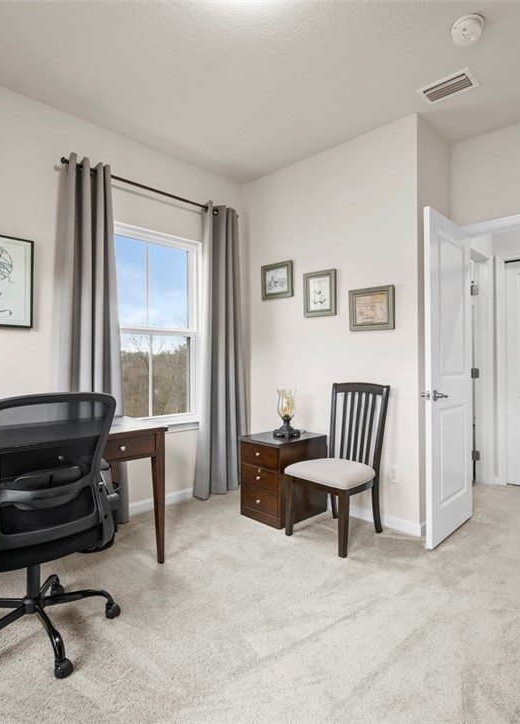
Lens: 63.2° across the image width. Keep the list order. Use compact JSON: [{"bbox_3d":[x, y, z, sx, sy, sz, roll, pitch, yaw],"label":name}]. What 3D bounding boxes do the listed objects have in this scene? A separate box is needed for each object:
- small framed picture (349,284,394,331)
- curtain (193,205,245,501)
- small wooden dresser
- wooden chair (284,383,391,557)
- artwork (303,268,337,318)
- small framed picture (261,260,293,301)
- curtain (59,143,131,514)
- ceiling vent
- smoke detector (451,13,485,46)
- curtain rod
[{"bbox_3d":[0.779,-0.366,2.952,0.342,0.310,0.030,0,0,44],"label":"small framed picture"},{"bbox_3d":[-0.329,-0.093,3.588,0.150,2.420,0.500,0,0,44],"label":"curtain"},{"bbox_3d":[0.176,0.838,3.140,0.510,0.573,0.425,0,0,-43],"label":"small wooden dresser"},{"bbox_3d":[0.510,0.637,2.763,0.480,0.970,0.570,0,0,44],"label":"wooden chair"},{"bbox_3d":[0.463,-0.521,3.259,0.300,0.356,0.030,0,0,44],"label":"artwork"},{"bbox_3d":[0.152,-0.688,3.603,0.345,0.300,0.025,0,0,44],"label":"small framed picture"},{"bbox_3d":[-1.099,-0.093,2.795,0.150,2.420,0.480,0,0,44],"label":"curtain"},{"bbox_3d":[1.118,-1.617,2.505,0.295,0.016,0.205,0,0,44],"label":"ceiling vent"},{"bbox_3d":[0.995,-1.596,2.025,0.140,0.050,0.140,0,0,0],"label":"smoke detector"},{"bbox_3d":[-0.739,-1.272,3.183,0.060,0.045,1.480,0,0,44],"label":"curtain rod"}]

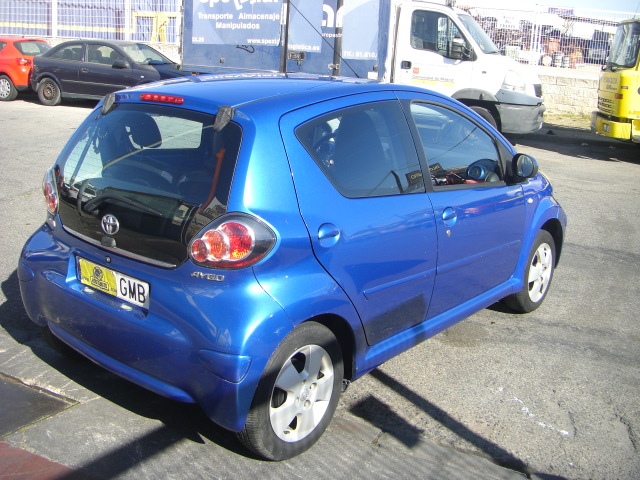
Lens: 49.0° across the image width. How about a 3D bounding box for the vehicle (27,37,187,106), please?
[{"bbox_3d":[-4.200,-3.480,14.950,4.110,1.425,1.710,10,16,25],"label":"vehicle"}]

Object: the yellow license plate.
[{"bbox_3d":[-0.868,0.177,2.945,0.520,0.110,0.015,14,18,38],"label":"yellow license plate"}]

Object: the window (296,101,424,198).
[{"bbox_3d":[0.189,-0.372,3.038,0.060,0.446,0.843,-6,6,41],"label":"window"}]

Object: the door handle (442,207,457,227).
[{"bbox_3d":[0.632,-0.108,3.441,0.035,0.105,0.125,14,19,38],"label":"door handle"}]

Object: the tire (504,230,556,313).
[{"bbox_3d":[1.381,0.197,4.615,0.165,0.562,0.565,14,19,38],"label":"tire"}]

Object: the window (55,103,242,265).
[{"bbox_3d":[-0.772,-0.244,2.934,1.150,0.620,0.130,14,-6,38],"label":"window"}]

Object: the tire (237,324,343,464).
[{"bbox_3d":[-0.121,0.600,2.866,0.165,0.562,0.565,14,19,38],"label":"tire"}]

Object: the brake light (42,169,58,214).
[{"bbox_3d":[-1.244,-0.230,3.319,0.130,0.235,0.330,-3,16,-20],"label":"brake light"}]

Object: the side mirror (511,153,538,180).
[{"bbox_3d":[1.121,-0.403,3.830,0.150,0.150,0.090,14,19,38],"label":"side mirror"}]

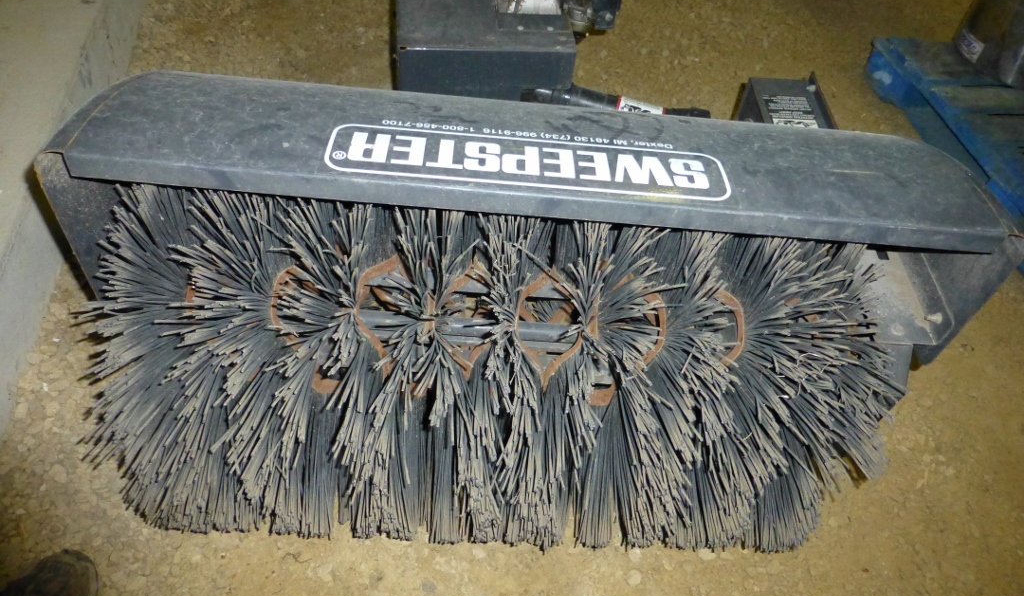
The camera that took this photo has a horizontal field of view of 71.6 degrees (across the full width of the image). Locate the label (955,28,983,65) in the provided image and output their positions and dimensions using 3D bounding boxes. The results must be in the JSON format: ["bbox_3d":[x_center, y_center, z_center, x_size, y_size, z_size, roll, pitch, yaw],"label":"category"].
[{"bbox_3d":[1.223,-0.680,1.903,0.008,0.050,0.110,2,47,-6],"label":"label"}]

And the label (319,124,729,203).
[{"bbox_3d":[0.021,-0.142,0.746,0.420,0.005,0.083,3,46,-5],"label":"label"}]

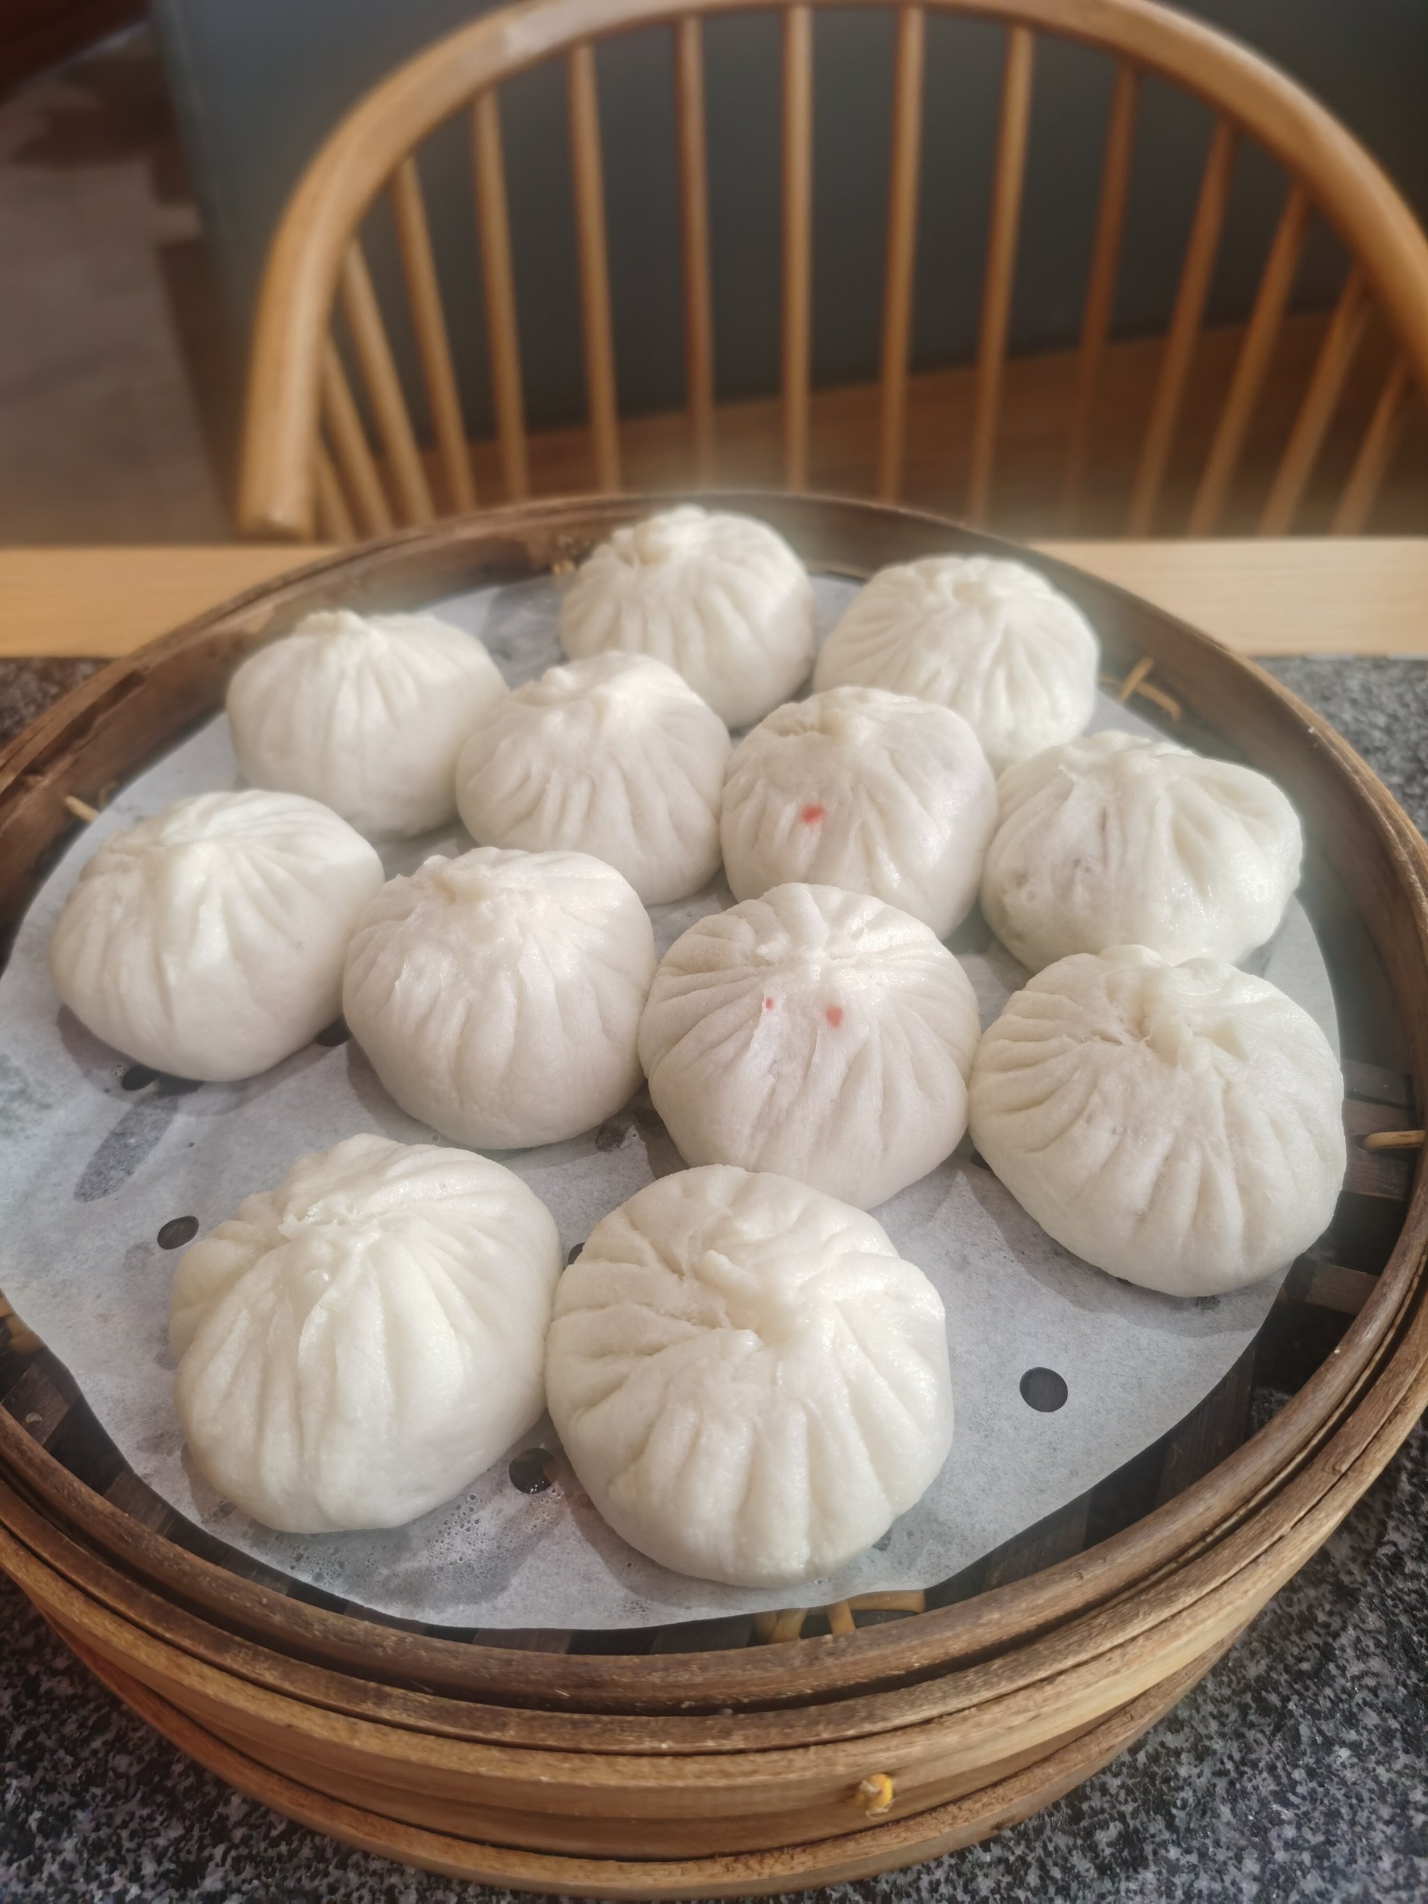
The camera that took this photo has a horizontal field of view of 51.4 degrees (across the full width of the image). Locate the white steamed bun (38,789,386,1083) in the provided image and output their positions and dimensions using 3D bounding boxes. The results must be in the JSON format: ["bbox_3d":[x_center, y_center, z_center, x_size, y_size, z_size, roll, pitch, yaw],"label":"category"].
[{"bbox_3d":[-0.109,-0.006,0.324,0.070,0.048,0.072,-1,47,1],"label":"white steamed bun"}]

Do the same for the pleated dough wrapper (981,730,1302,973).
[{"bbox_3d":[0.097,-0.025,0.338,0.070,0.045,0.065,14,49,15],"label":"pleated dough wrapper"}]

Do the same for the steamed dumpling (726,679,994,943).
[{"bbox_3d":[0.034,-0.036,0.350,0.066,0.045,0.068,4,47,5],"label":"steamed dumpling"}]

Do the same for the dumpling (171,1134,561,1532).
[{"bbox_3d":[-0.061,0.063,0.259,0.067,0.046,0.072,-1,47,1],"label":"dumpling"}]

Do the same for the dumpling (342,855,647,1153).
[{"bbox_3d":[-0.045,0.006,0.312,0.066,0.046,0.071,-11,47,-8],"label":"dumpling"}]

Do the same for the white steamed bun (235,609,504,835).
[{"bbox_3d":[-0.088,-0.060,0.376,0.069,0.045,0.068,-13,48,-11],"label":"white steamed bun"}]

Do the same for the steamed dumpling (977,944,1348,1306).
[{"bbox_3d":[0.085,0.029,0.285,0.070,0.048,0.073,-1,47,1],"label":"steamed dumpling"}]

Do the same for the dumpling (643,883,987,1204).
[{"bbox_3d":[0.019,0.016,0.300,0.070,0.048,0.072,2,47,4],"label":"dumpling"}]

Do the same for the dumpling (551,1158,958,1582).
[{"bbox_3d":[0.006,0.068,0.252,0.069,0.047,0.072,0,47,1],"label":"dumpling"}]

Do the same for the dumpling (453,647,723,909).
[{"bbox_3d":[-0.029,-0.045,0.359,0.067,0.047,0.070,-6,47,-4],"label":"dumpling"}]

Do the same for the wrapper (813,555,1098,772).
[{"bbox_3d":[0.063,-0.077,0.387,0.073,0.046,0.068,7,47,8],"label":"wrapper"}]

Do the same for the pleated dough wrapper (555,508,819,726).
[{"bbox_3d":[-0.008,-0.093,0.404,0.070,0.048,0.070,-2,47,-1],"label":"pleated dough wrapper"}]

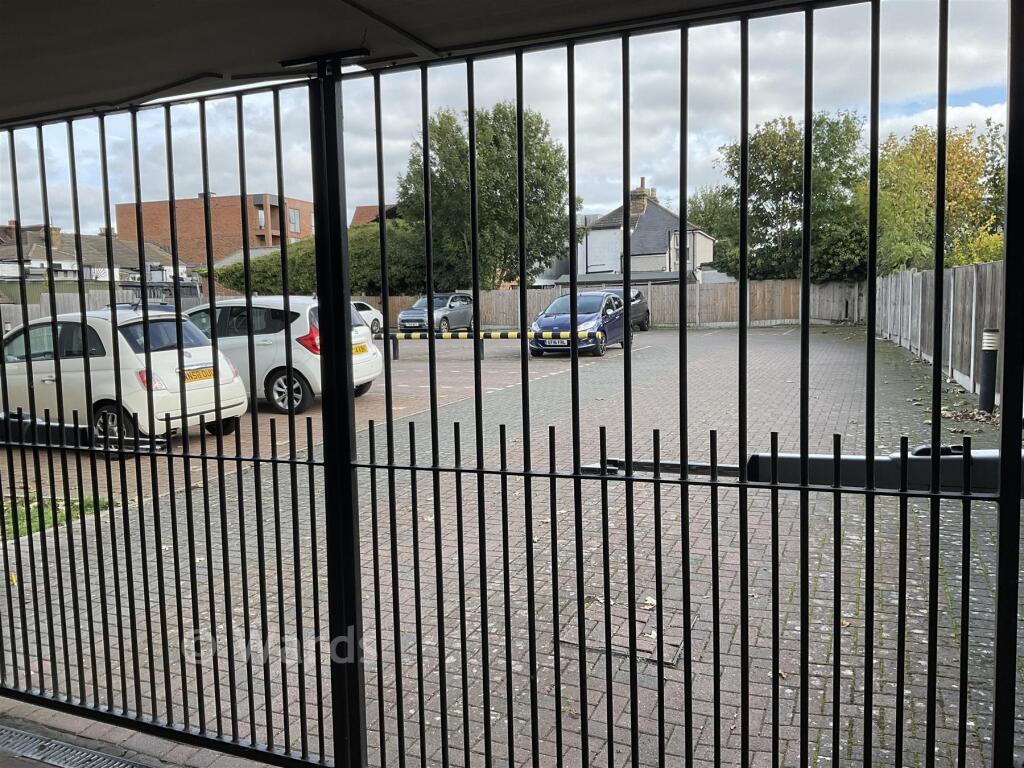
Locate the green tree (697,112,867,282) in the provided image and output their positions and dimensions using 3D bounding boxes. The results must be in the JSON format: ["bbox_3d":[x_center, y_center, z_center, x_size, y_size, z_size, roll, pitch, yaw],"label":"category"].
[{"bbox_3d":[11.506,-7.187,37.045,7.300,9.005,6.500,1,6,21],"label":"green tree"}]

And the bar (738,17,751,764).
[{"bbox_3d":[0.592,0.176,2.183,0.020,2.143,0.020,1,5,22],"label":"bar"}]

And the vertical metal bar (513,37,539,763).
[{"bbox_3d":[0.044,0.167,2.408,0.020,2.149,0.020,1,5,22],"label":"vertical metal bar"}]

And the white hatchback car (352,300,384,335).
[{"bbox_3d":[-6.923,-2.648,34.169,1.820,1.430,4.600,1,6,21],"label":"white hatchback car"}]

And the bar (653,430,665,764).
[{"bbox_3d":[0.395,0.683,2.313,0.017,1.120,0.017,1,5,22],"label":"bar"}]

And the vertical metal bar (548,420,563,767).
[{"bbox_3d":[0.120,0.676,2.426,0.017,1.127,0.017,1,5,22],"label":"vertical metal bar"}]

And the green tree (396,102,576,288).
[{"bbox_3d":[-1.232,-8.275,42.061,8.800,10.873,8.200,1,6,21],"label":"green tree"}]

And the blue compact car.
[{"bbox_3d":[1.692,-1.498,20.930,1.750,1.480,3.950,1,6,21],"label":"blue compact car"}]

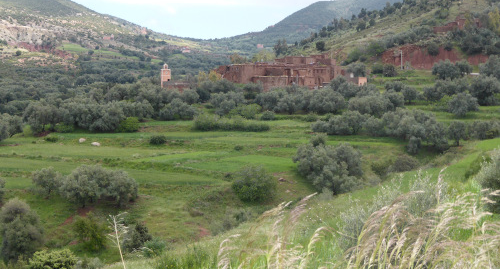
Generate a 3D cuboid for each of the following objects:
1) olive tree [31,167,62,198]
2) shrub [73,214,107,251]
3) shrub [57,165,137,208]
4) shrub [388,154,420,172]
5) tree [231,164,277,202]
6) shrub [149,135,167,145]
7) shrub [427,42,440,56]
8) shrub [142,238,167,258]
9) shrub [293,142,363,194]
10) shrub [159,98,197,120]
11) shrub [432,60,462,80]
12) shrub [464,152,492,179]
[{"bbox_3d":[-25.706,6.063,104.000,3.900,3.700,3.800,-1,6,-14],"label":"olive tree"},{"bbox_3d":[-15.596,9.523,80.000,3.300,3.600,3.200,-1,6,-11],"label":"shrub"},{"bbox_3d":[-18.402,6.316,100.000,9.600,4.900,6.500,-1,6,-10],"label":"shrub"},{"bbox_3d":[20.267,3.673,108.000,4.200,2.360,3.570,0,4,0],"label":"shrub"},{"bbox_3d":[0.547,5.952,100.000,5.300,4.300,5.000,0,6,0],"label":"tree"},{"bbox_3d":[-15.954,1.035,142.000,3.100,1.720,2.790,0,4,0],"label":"shrub"},{"bbox_3d":[78.009,-36.560,350.000,5.900,5.700,5.500,1,6,12],"label":"shrub"},{"bbox_3d":[-8.584,10.157,74.000,2.150,1.900,2.000,-1,6,-7],"label":"shrub"},{"bbox_3d":[8.284,3.420,88.000,7.480,5.990,6.730,0,4,0],"label":"shrub"},{"bbox_3d":[-18.493,-6.504,210.000,9.690,5.870,8.240,0,4,0],"label":"shrub"},{"bbox_3d":[63.249,-20.761,265.000,9.010,6.760,7.660,0,4,0],"label":"shrub"},{"bbox_3d":[13.816,1.883,50.000,1.580,1.700,1.580,0,4,0],"label":"shrub"}]

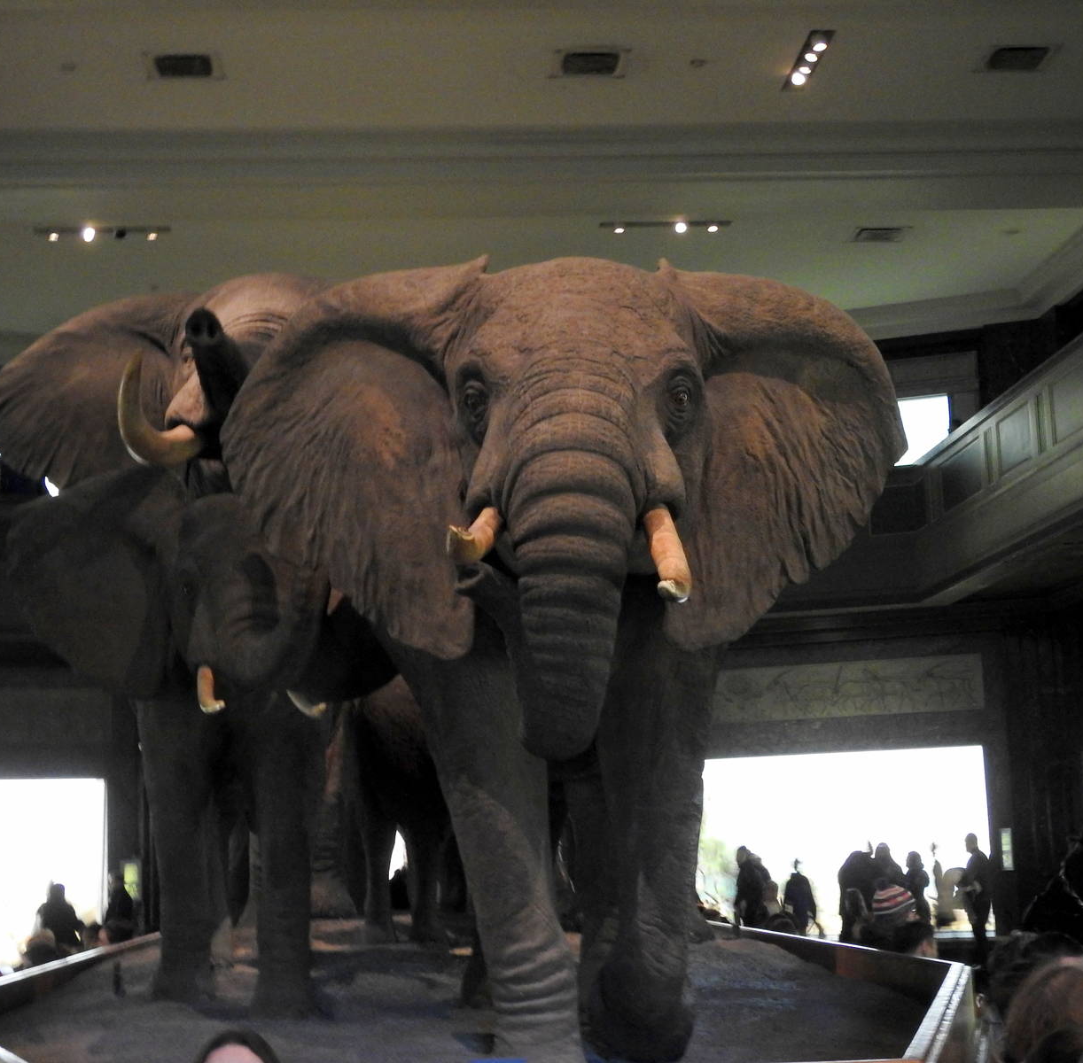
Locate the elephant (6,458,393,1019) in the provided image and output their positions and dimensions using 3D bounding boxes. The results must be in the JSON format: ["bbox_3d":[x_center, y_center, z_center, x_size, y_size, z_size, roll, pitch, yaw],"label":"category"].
[{"bbox_3d":[-1.743,1.207,11.460,2.100,2.800,3.600,-1,-9,-4],"label":"elephant"}]

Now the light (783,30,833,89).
[{"bbox_3d":[2.527,-4.483,19.564,0.220,0.140,1.500,-1,-9,-4],"label":"light"}]

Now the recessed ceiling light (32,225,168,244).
[{"bbox_3d":[-5.148,-3.506,23.998,1.550,0.140,0.220,-1,-9,-4],"label":"recessed ceiling light"}]

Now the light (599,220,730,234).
[{"bbox_3d":[1.449,-3.649,24.534,1.550,0.140,0.220,-1,-9,-4],"label":"light"}]

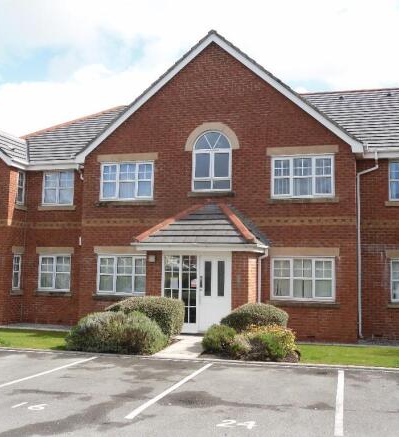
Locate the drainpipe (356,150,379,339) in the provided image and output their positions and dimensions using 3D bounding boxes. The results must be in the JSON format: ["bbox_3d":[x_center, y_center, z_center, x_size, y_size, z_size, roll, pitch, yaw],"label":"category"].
[{"bbox_3d":[4.718,0.699,16.466,0.540,5.196,0.380,-1,-6,15],"label":"drainpipe"}]

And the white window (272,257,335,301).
[{"bbox_3d":[2.842,1.675,16.165,1.750,1.200,0.120,0,-6,16],"label":"white window"}]

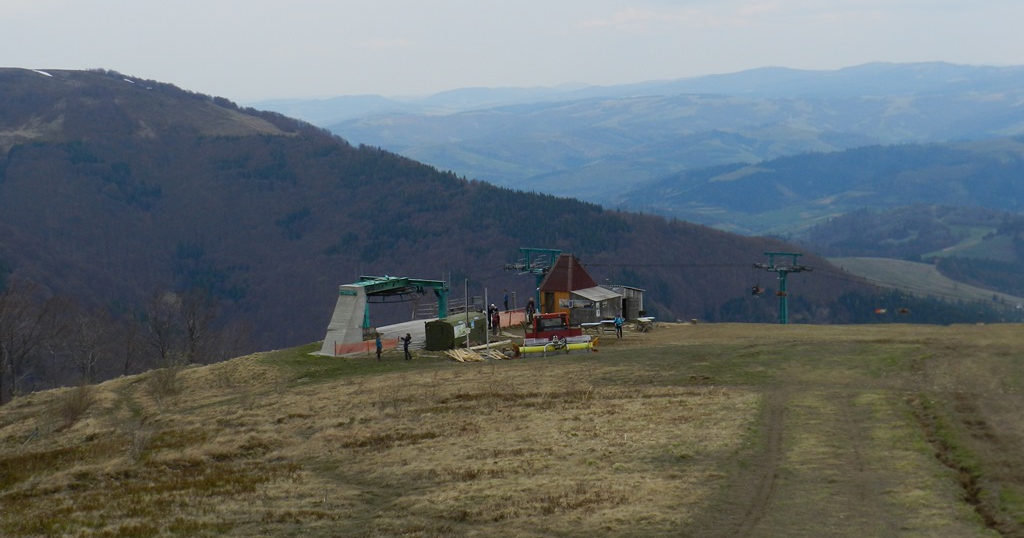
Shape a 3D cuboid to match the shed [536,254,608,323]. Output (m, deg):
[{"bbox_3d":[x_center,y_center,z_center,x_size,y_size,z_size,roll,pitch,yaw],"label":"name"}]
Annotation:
[{"bbox_3d":[4.248,1.205,118.133,3.150,5.200,3.800,3,9,37],"label":"shed"}]

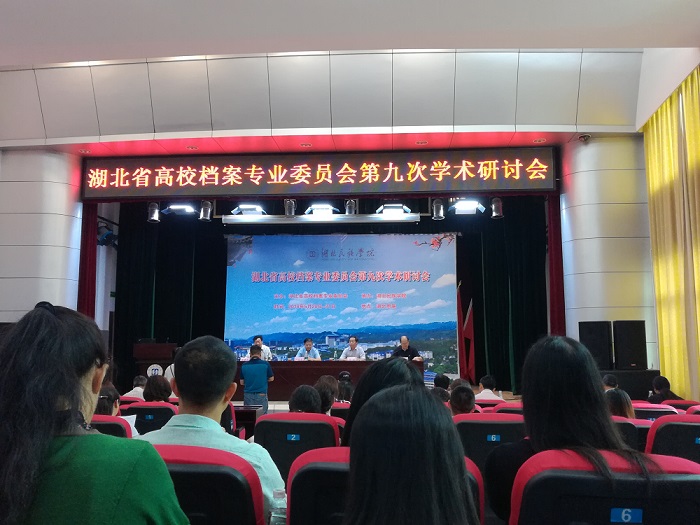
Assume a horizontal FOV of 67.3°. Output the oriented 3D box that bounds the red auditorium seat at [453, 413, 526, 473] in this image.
[{"bbox_3d":[0.841,1.377,3.220,0.560,0.970,0.640,0,-8,3],"label":"red auditorium seat"}]

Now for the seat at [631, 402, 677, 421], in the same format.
[{"bbox_3d":[2.619,1.742,4.790,0.560,0.970,0.640,0,-8,3],"label":"seat"}]

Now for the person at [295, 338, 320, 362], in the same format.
[{"bbox_3d":[-0.828,2.066,10.179,0.520,1.177,0.720,0,-7,3],"label":"person"}]

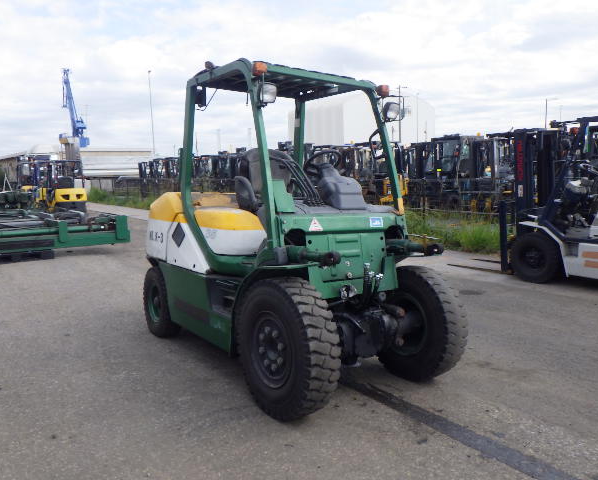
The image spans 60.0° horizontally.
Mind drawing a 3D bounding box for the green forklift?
[{"bbox_3d":[-0.238,-0.161,4.231,1.340,2.220,2.960,-5,7,-33],"label":"green forklift"}]

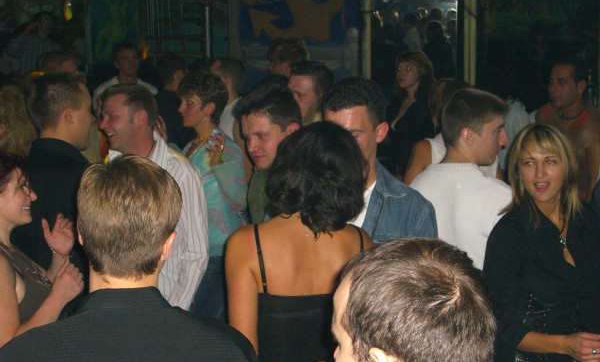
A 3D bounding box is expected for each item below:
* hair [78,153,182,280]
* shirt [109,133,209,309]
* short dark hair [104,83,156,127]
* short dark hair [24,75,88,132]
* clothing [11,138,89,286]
[{"bbox_3d":[-0.287,0.058,1.990,0.172,0.205,0.200,1,10,11],"label":"hair"},{"bbox_3d":[-0.474,0.141,3.920,0.320,0.620,0.460,-5,11,-23],"label":"shirt"},{"bbox_3d":[-0.558,-0.248,3.880,0.195,0.165,0.165,-6,11,-28],"label":"short dark hair"},{"bbox_3d":[-0.738,-0.238,3.570,0.195,0.180,0.165,-8,12,-37],"label":"short dark hair"},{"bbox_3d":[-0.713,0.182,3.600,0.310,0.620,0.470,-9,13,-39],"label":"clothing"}]

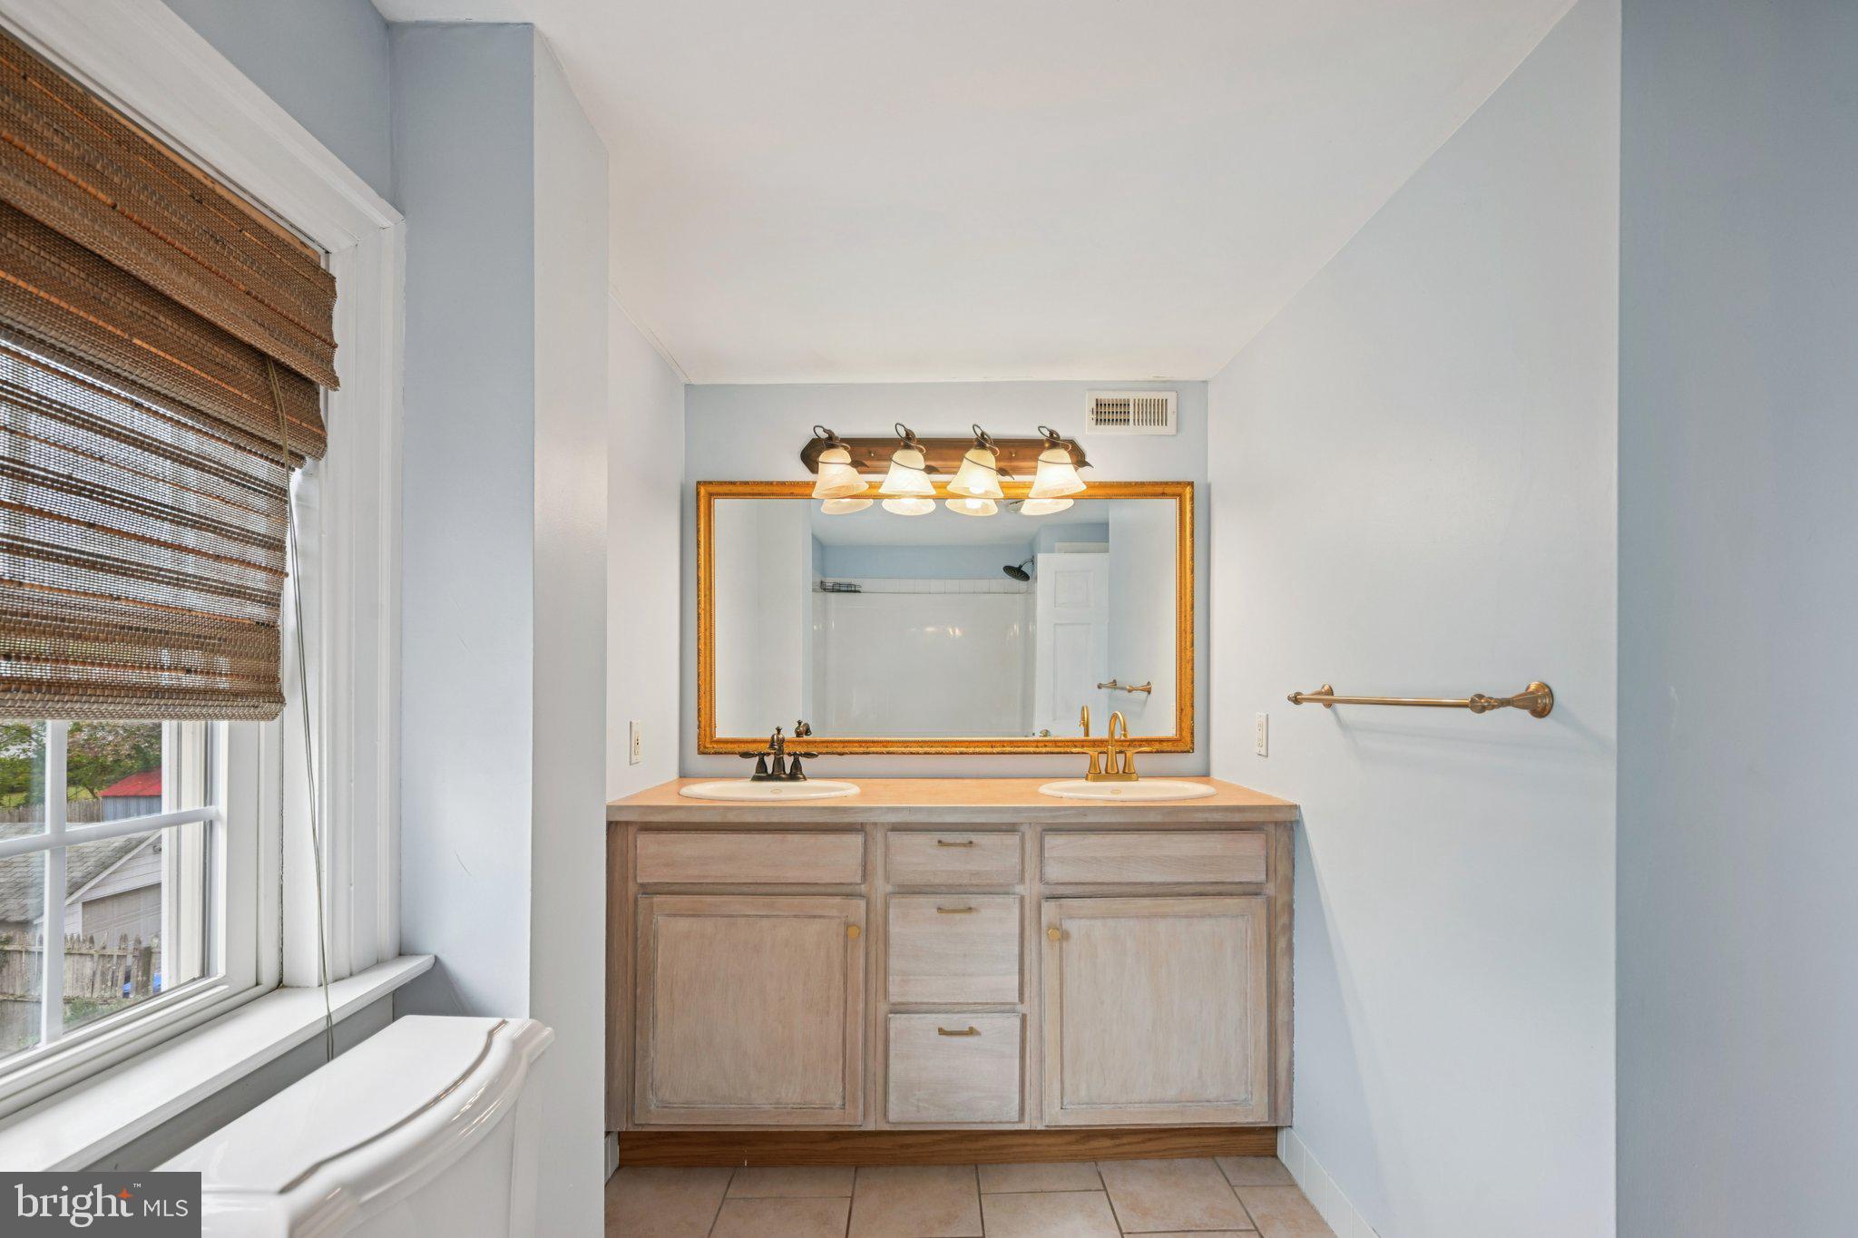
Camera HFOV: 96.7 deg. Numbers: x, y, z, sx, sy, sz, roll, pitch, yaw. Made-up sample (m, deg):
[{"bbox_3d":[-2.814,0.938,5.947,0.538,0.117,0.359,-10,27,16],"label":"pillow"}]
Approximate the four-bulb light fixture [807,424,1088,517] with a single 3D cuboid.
[{"bbox_3d":[0.045,-0.475,2.495,0.885,0.227,0.209,0,-2,0],"label":"four-bulb light fixture"}]

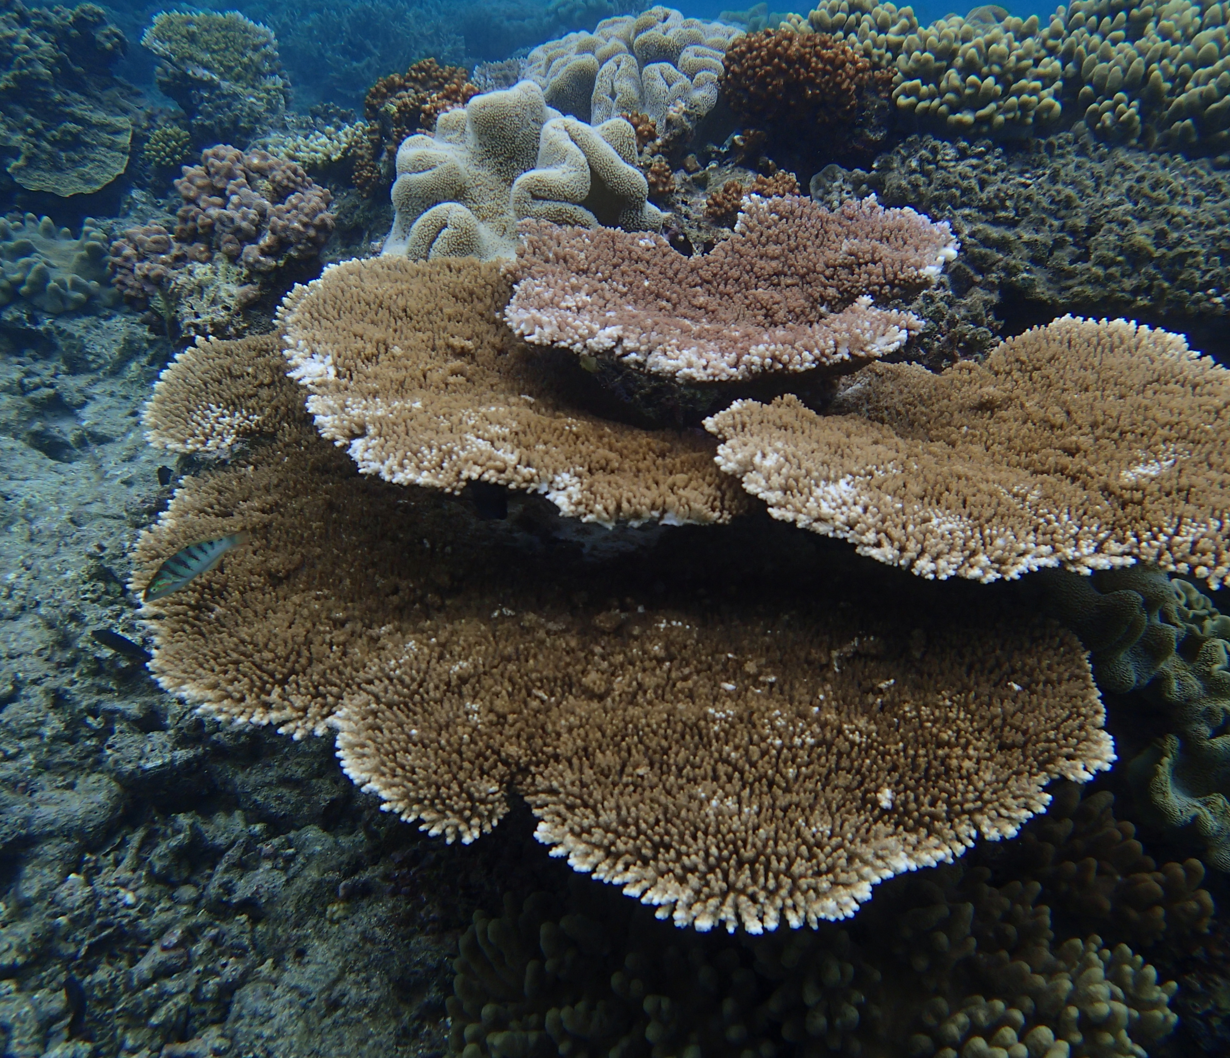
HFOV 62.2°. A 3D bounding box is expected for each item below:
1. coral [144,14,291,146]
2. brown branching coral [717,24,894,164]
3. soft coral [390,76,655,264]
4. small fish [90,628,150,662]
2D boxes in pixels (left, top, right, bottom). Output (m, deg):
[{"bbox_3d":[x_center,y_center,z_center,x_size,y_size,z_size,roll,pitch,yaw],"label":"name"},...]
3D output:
[{"bbox_3d":[-1.016,-1.149,2.600,0.337,0.310,0.303,-9,27,-18],"label":"coral"},{"bbox_3d":[0.389,-0.896,2.100,0.338,0.249,0.304,4,26,9],"label":"brown branching coral"},{"bbox_3d":[-0.144,-0.557,1.620,0.430,0.286,0.365,-2,26,-4],"label":"soft coral"},{"bbox_3d":[-0.532,0.127,1.100,0.086,0.024,0.013,21,32,21],"label":"small fish"}]

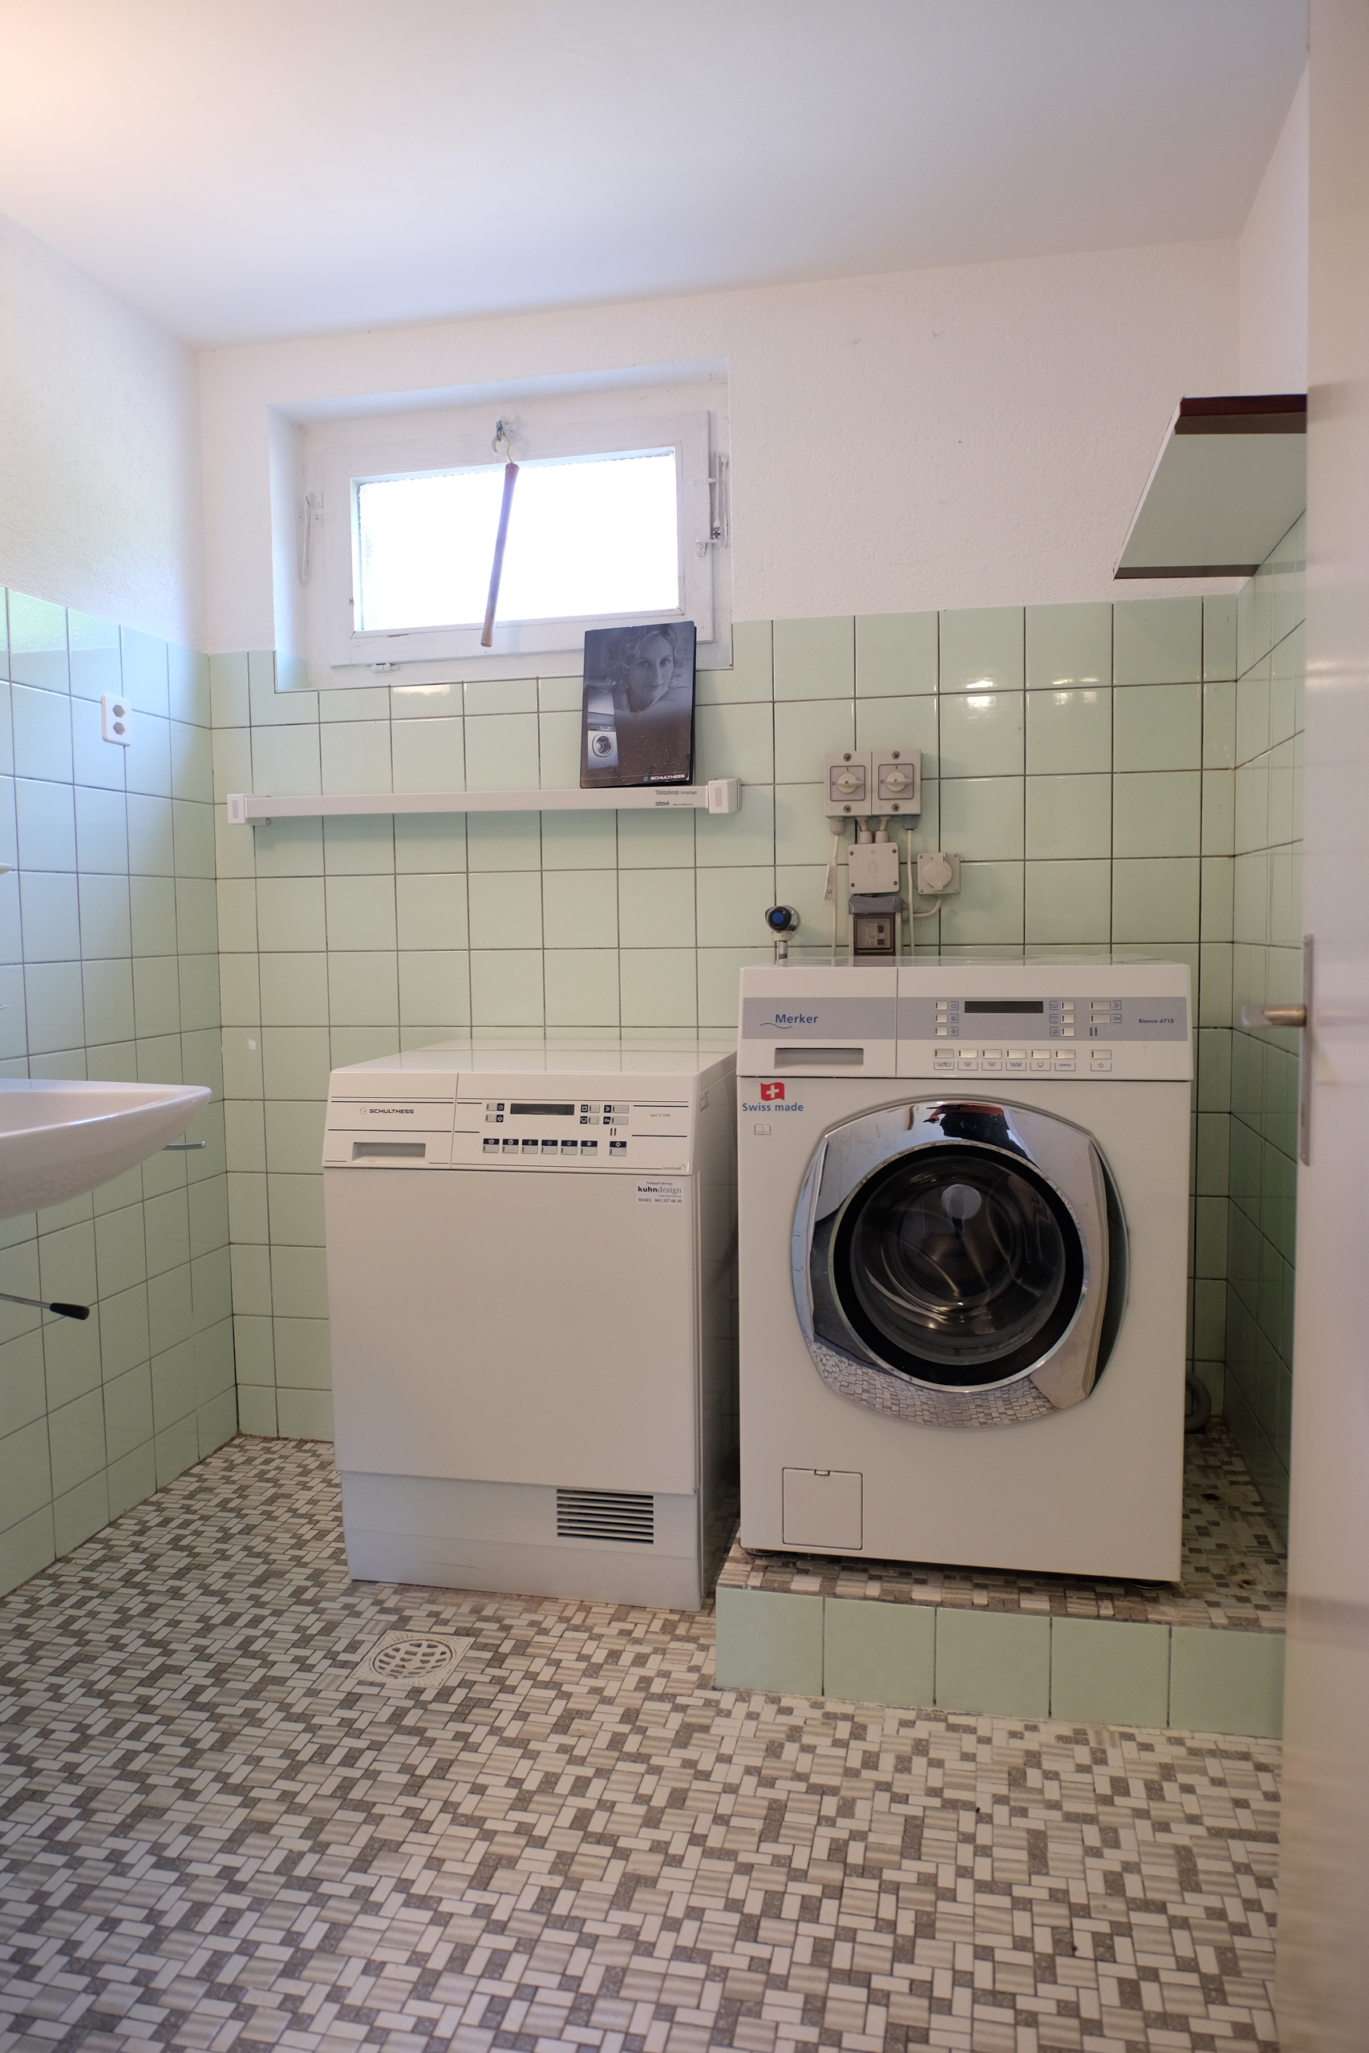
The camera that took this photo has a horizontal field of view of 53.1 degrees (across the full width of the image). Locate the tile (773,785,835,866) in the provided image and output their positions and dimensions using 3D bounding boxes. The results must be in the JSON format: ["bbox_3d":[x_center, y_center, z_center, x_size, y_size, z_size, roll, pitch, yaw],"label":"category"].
[{"bbox_3d":[0.246,-0.379,2.575,0.150,0.150,0.010,0,4,12],"label":"tile"}]

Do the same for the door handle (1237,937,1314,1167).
[{"bbox_3d":[0.482,0.023,1.099,0.058,0.190,0.125,0,5,12],"label":"door handle"}]

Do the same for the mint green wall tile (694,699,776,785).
[{"bbox_3d":[0.092,-0.521,2.543,0.147,0.147,0.010,0,5,12],"label":"mint green wall tile"}]

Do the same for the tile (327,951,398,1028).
[{"bbox_3d":[-0.640,-0.074,2.745,0.149,0.149,0.008,0,5,12],"label":"tile"}]

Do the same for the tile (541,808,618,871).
[{"bbox_3d":[-0.199,-0.372,2.613,0.150,0.150,0.010,0,5,12],"label":"tile"}]

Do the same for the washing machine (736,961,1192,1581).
[{"bbox_3d":[0.428,0.326,2.146,0.600,0.855,0.627,0,5,12],"label":"washing machine"}]

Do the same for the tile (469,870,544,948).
[{"bbox_3d":[-0.346,-0.224,2.674,0.149,0.149,0.010,0,4,12],"label":"tile"}]

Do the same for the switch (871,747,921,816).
[{"bbox_3d":[0.380,-0.434,2.449,0.086,0.117,0.070,0,5,11],"label":"switch"}]

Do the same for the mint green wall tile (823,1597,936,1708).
[{"bbox_3d":[0.266,0.849,1.864,0.150,0.140,0.010,0,5,11],"label":"mint green wall tile"}]

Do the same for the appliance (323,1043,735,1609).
[{"bbox_3d":[-0.212,0.474,2.393,0.597,0.849,0.586,0,4,12],"label":"appliance"}]

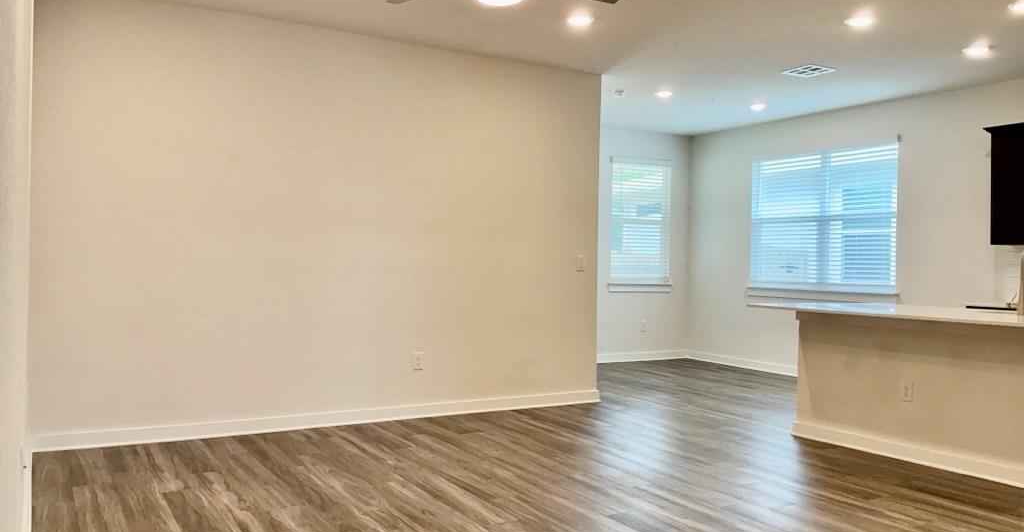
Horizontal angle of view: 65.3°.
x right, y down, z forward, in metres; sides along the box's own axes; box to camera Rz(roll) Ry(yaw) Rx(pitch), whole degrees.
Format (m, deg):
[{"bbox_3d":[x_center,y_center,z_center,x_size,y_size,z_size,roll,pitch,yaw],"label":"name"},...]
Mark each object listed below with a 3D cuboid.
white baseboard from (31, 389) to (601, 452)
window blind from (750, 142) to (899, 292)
[{"bbox_3d":[-1.031,1.066,5.717,4.123,0.110,0.020,1,0,-30],"label":"white baseboard"},{"bbox_3d":[3.170,-0.486,8.295,0.060,1.464,1.809,1,0,-30],"label":"window blind"}]

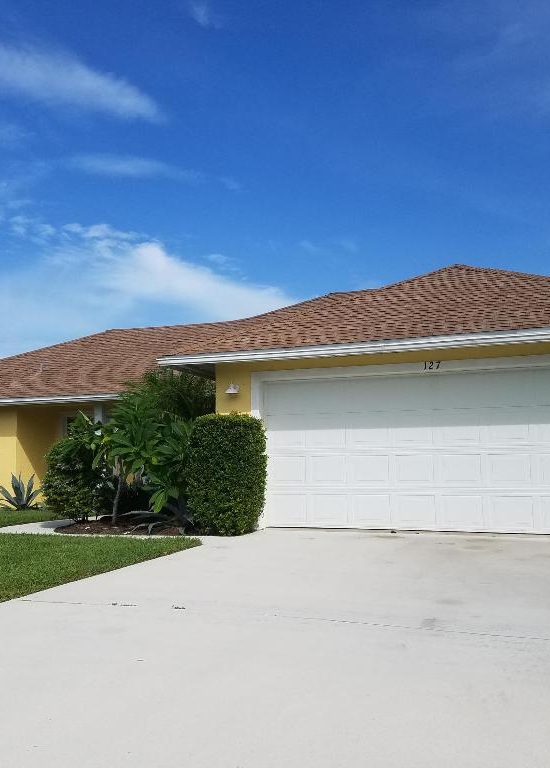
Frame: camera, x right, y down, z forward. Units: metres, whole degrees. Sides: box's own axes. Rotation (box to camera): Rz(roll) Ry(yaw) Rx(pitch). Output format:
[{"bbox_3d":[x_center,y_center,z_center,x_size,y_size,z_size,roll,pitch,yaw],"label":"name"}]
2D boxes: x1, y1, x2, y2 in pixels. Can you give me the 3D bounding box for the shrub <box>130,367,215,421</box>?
[{"bbox_3d":[-1.760,0.928,13.741,1.800,2.500,1.800,-3,-6,23],"label":"shrub"}]

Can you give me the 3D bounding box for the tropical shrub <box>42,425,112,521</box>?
[{"bbox_3d":[-3.391,1.529,13.339,1.350,1.655,1.300,-3,-6,23],"label":"tropical shrub"}]

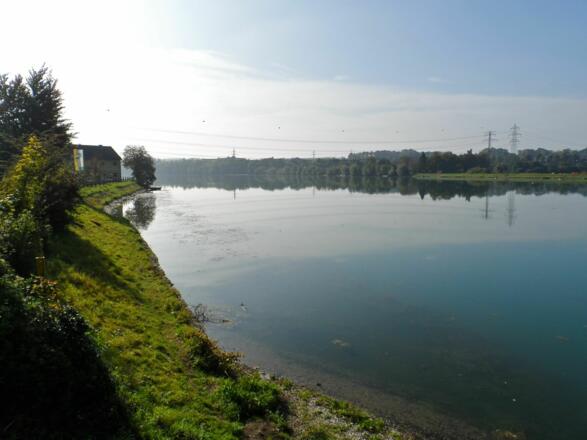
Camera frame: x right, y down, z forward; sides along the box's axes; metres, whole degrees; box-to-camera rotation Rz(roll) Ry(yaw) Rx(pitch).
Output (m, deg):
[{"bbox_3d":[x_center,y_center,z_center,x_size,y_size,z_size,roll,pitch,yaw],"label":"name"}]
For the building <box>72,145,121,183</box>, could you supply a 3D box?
[{"bbox_3d":[-50.849,-13.984,100.721,9.800,8.670,11.500,5,8,36],"label":"building"}]

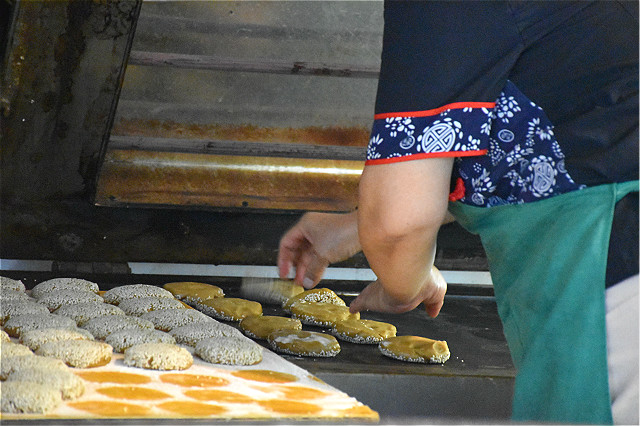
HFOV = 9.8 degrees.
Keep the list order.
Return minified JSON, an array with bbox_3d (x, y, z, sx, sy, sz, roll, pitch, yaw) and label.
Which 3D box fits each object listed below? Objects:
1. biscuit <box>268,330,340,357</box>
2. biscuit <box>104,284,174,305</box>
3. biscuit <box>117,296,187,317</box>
[{"bbox_3d":[-0.019,0.154,4.400,0.085,0.018,0.085,5,8,-1],"label":"biscuit"},{"bbox_3d":[-0.229,0.107,4.698,0.088,0.021,0.088,4,8,0],"label":"biscuit"},{"bbox_3d":[-0.208,0.120,4.615,0.086,0.021,0.086,4,8,0],"label":"biscuit"}]

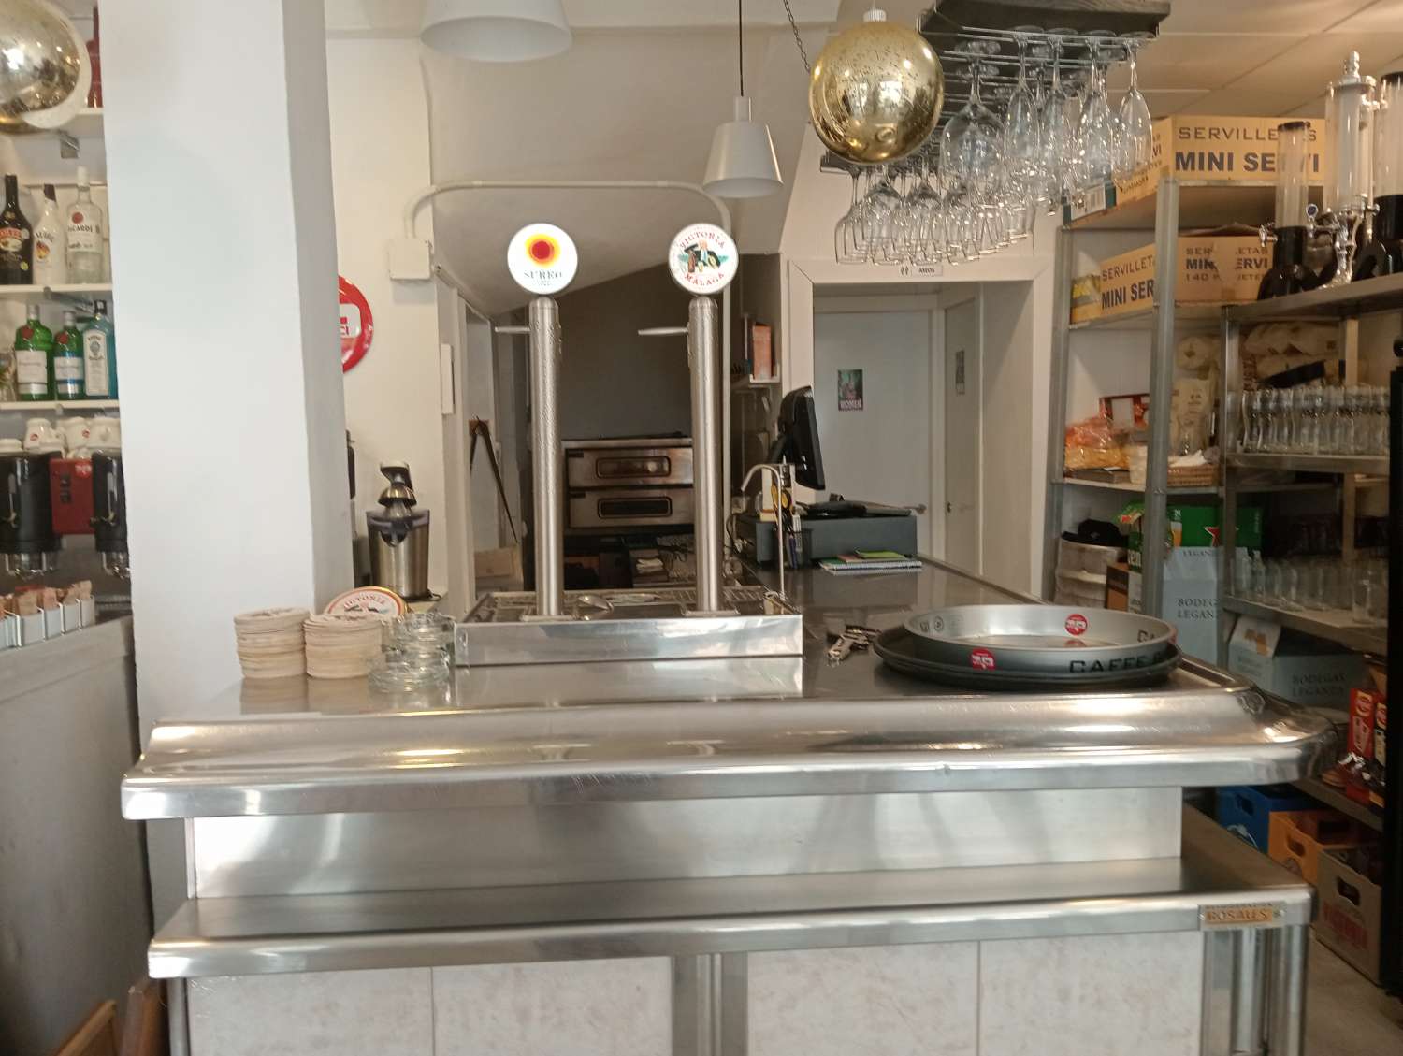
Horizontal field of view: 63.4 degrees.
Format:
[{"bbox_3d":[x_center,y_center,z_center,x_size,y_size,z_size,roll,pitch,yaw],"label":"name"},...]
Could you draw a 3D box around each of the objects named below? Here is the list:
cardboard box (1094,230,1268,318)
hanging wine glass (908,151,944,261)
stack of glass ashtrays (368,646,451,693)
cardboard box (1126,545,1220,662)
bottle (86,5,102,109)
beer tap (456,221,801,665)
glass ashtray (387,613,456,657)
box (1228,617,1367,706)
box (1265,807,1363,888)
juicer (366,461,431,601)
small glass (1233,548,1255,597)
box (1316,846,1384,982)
[{"bbox_3d":[1.637,-0.842,3.855,0.335,0.220,0.550,-1,5,-4],"label":"cardboard box"},{"bbox_3d":[0.521,-0.746,2.630,0.079,0.238,0.079,-1,5,-4],"label":"hanging wine glass"},{"bbox_3d":[-0.379,0.186,1.470,0.107,0.040,0.107,-1,5,-4],"label":"stack of glass ashtrays"},{"bbox_3d":[1.593,0.245,3.761,0.270,0.390,0.250,-1,5,-4],"label":"cardboard box"},{"bbox_3d":[-1.493,-1.170,2.830,0.074,0.265,0.074,-1,5,-4],"label":"bottle"},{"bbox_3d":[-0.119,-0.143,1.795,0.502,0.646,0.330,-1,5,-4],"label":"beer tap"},{"bbox_3d":[-0.364,0.138,1.475,0.091,0.040,0.091,-1,5,-4],"label":"glass ashtray"},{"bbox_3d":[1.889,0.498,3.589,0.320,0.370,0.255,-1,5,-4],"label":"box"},{"bbox_3d":[1.950,1.003,3.365,0.400,0.250,0.280,-1,5,-4],"label":"box"},{"bbox_3d":[-0.753,0.005,2.840,0.148,0.332,0.190,-1,5,-4],"label":"juicer"},{"bbox_3d":[1.673,0.140,3.500,0.061,0.152,0.061,-1,5,-4],"label":"small glass"},{"bbox_3d":[1.937,1.030,3.065,0.400,0.245,0.290,-1,5,-4],"label":"box"}]

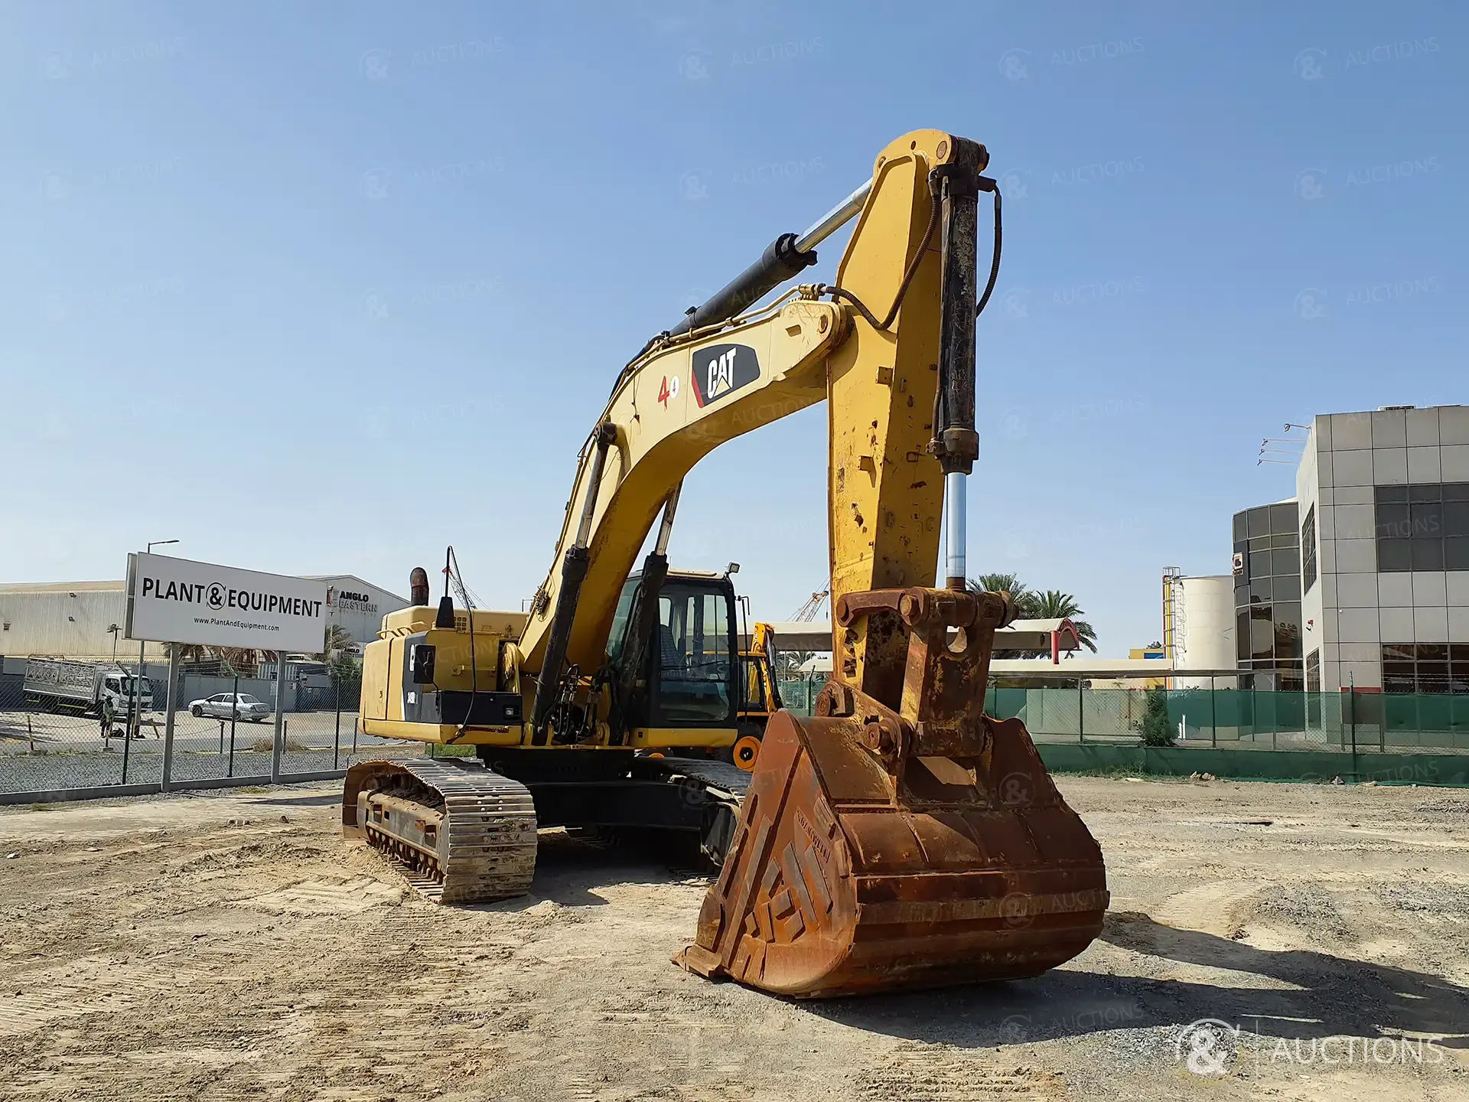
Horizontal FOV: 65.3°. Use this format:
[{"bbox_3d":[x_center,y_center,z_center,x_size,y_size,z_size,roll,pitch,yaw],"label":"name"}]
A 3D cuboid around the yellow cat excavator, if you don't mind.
[{"bbox_3d":[-1.140,0.598,11.405,3.600,5.400,10.900,5,-8,-29],"label":"yellow cat excavator"}]

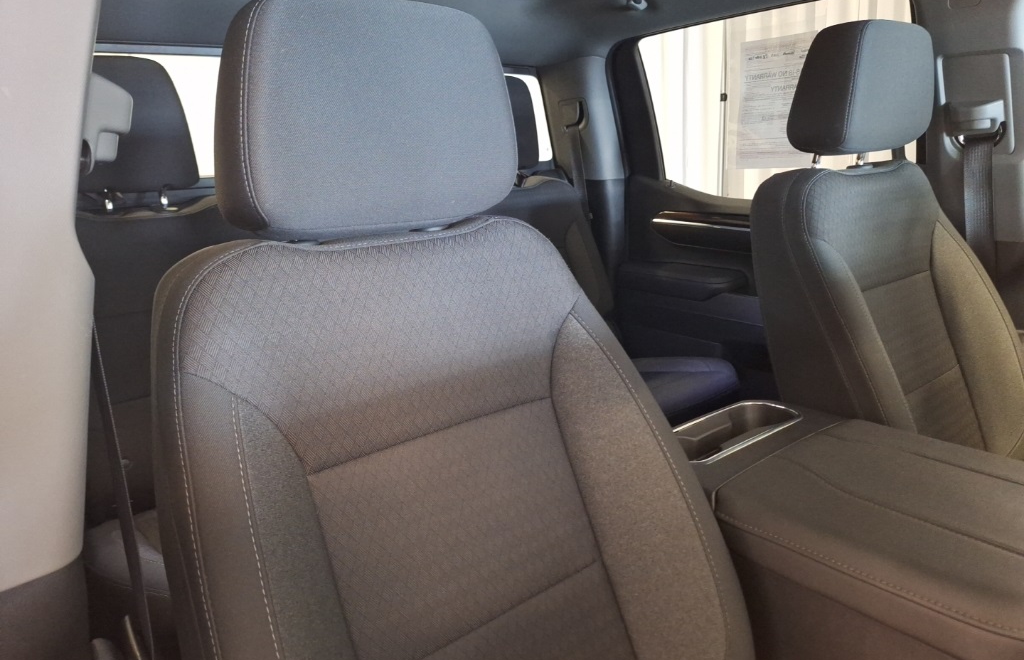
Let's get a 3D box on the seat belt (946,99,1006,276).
[{"bbox_3d":[0.831,-0.249,1.218,0.060,0.310,0.080,-20,16,-36],"label":"seat belt"}]

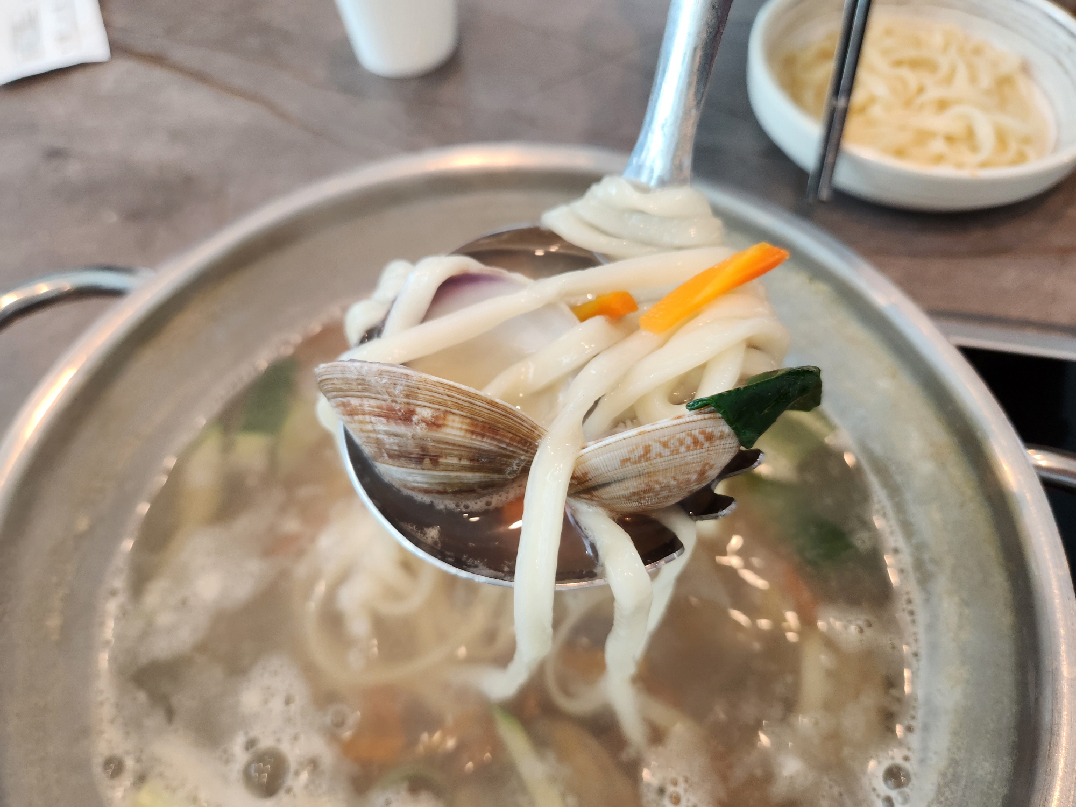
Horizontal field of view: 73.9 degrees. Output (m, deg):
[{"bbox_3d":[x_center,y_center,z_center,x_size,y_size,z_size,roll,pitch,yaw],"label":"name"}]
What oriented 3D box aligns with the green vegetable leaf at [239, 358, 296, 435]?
[{"bbox_3d":[-0.090,-0.002,0.237,0.015,0.006,0.025,18,69,8],"label":"green vegetable leaf"}]

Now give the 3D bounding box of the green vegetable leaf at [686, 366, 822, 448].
[{"bbox_3d":[0.045,0.001,0.148,0.026,0.012,0.013,-12,68,-4],"label":"green vegetable leaf"}]

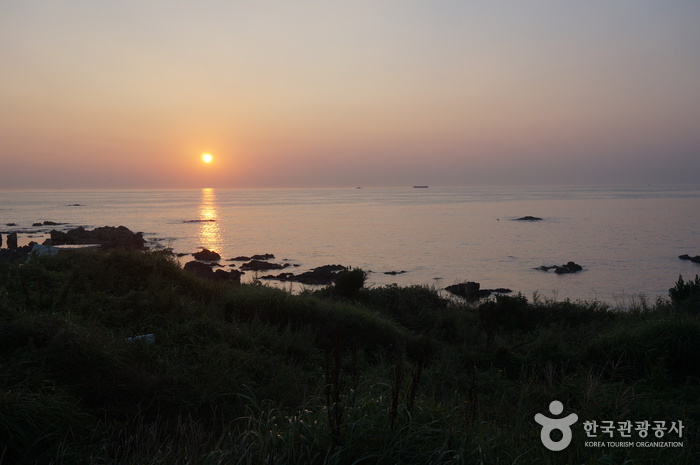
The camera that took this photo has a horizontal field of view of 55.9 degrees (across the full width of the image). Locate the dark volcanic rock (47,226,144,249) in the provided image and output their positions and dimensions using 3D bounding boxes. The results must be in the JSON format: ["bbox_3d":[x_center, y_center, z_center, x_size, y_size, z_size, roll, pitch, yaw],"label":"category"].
[{"bbox_3d":[-25.797,0.495,67.081,9.834,2.209,5.409,-2,4,-21],"label":"dark volcanic rock"}]

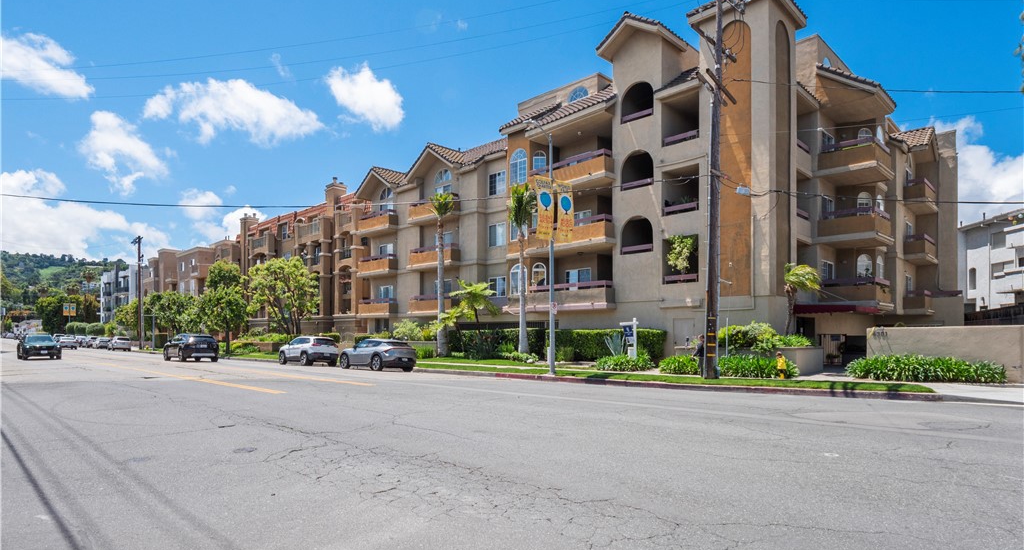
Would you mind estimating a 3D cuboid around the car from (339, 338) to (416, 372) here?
[{"bbox_3d":[-6.580,3.870,26.100,4.680,1.550,1.880,-5,-8,44],"label":"car"}]

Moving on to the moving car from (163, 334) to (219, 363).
[{"bbox_3d":[-19.584,4.427,32.681,4.670,1.670,1.890,-5,-8,44],"label":"moving car"}]

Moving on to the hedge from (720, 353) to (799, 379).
[{"bbox_3d":[8.606,3.167,18.516,2.450,0.780,1.150,-5,-8,44],"label":"hedge"}]

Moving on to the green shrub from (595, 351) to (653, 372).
[{"bbox_3d":[4.680,3.649,22.250,2.300,0.740,1.250,-5,-8,44],"label":"green shrub"}]

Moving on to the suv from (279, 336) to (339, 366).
[{"bbox_3d":[-11.920,4.430,31.200,4.620,1.690,1.860,-5,-8,44],"label":"suv"}]

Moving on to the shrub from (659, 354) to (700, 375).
[{"bbox_3d":[6.523,3.452,20.494,1.500,0.730,1.150,-5,-8,44],"label":"shrub"}]

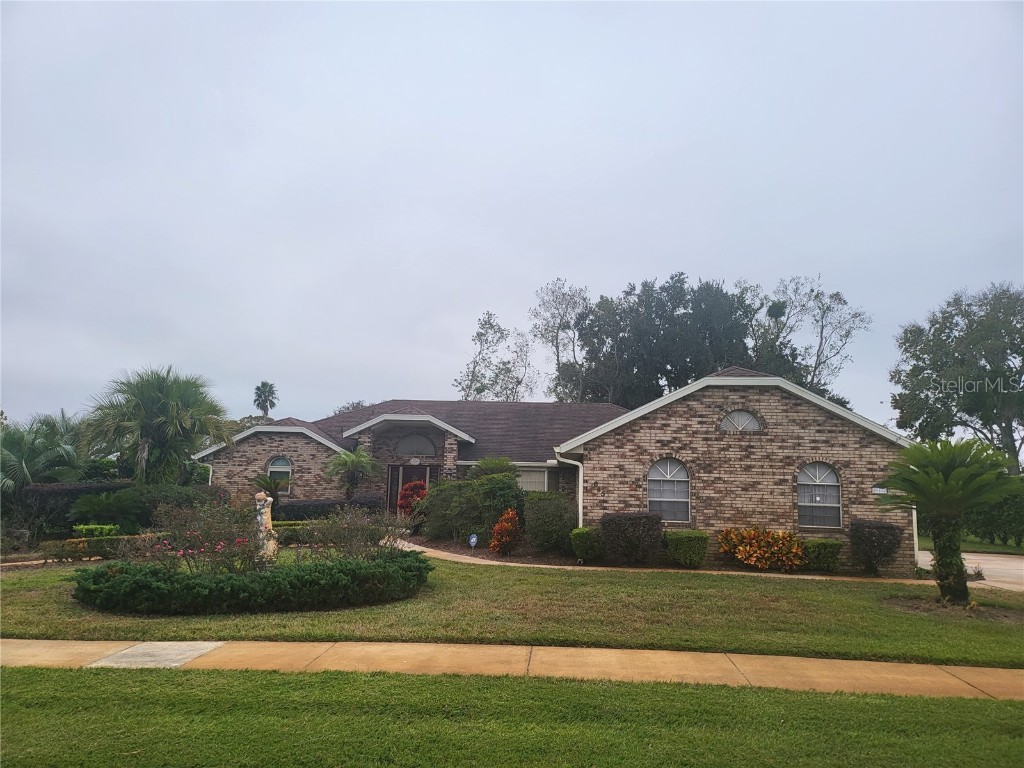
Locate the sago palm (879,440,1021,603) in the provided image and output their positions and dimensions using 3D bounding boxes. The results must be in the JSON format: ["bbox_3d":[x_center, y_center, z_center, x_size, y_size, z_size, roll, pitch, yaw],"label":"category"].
[{"bbox_3d":[6.844,2.112,11.018,2.050,2.500,2.050,0,-8,6],"label":"sago palm"}]

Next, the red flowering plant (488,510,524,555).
[{"bbox_3d":[-0.146,3.679,17.769,0.800,1.100,0.750,1,-9,7],"label":"red flowering plant"}]

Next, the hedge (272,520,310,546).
[{"bbox_3d":[-5.804,3.945,18.672,1.000,0.500,0.850,1,-9,7],"label":"hedge"}]

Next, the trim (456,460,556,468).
[{"bbox_3d":[-0.215,2.642,23.285,3.350,0.200,0.160,0,-8,6],"label":"trim"}]

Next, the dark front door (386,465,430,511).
[{"bbox_3d":[-3.524,3.848,24.350,1.600,2.060,0.120,0,-8,6],"label":"dark front door"}]

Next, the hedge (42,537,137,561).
[{"bbox_3d":[-8.337,3.231,14.079,1.750,0.400,0.600,3,-9,-5],"label":"hedge"}]

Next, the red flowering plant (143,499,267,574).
[{"bbox_3d":[-5.297,2.603,12.109,1.900,1.250,1.600,0,-8,6],"label":"red flowering plant"}]

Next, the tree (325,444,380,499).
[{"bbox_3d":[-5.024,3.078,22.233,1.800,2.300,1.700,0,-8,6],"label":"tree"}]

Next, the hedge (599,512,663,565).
[{"bbox_3d":[2.494,3.297,15.035,1.300,1.050,0.900,1,-9,7],"label":"hedge"}]

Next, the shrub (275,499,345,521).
[{"bbox_3d":[-6.965,4.544,24.822,2.500,0.980,0.900,1,-9,7],"label":"shrub"}]

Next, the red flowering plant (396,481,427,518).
[{"bbox_3d":[-3.166,3.885,22.766,1.000,1.420,1.000,1,-9,7],"label":"red flowering plant"}]

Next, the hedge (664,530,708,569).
[{"bbox_3d":[3.636,3.493,14.925,0.880,0.760,0.750,1,-9,7],"label":"hedge"}]

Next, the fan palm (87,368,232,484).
[{"bbox_3d":[-10.752,1.775,21.166,4.100,4.600,4.000,0,-8,6],"label":"fan palm"}]

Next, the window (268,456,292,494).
[{"bbox_3d":[-8.607,3.388,26.336,0.920,1.370,0.140,1,-9,7],"label":"window"}]

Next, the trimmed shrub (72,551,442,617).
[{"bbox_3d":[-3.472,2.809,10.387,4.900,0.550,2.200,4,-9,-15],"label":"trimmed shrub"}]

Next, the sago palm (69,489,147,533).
[{"bbox_3d":[-10.724,3.416,18.800,2.150,1.330,2.100,1,-9,7],"label":"sago palm"}]

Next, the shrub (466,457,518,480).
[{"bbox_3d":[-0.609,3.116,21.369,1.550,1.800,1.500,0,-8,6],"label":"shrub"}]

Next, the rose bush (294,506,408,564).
[{"bbox_3d":[-2.922,2.746,12.724,1.850,1.050,1.500,0,-8,6],"label":"rose bush"}]

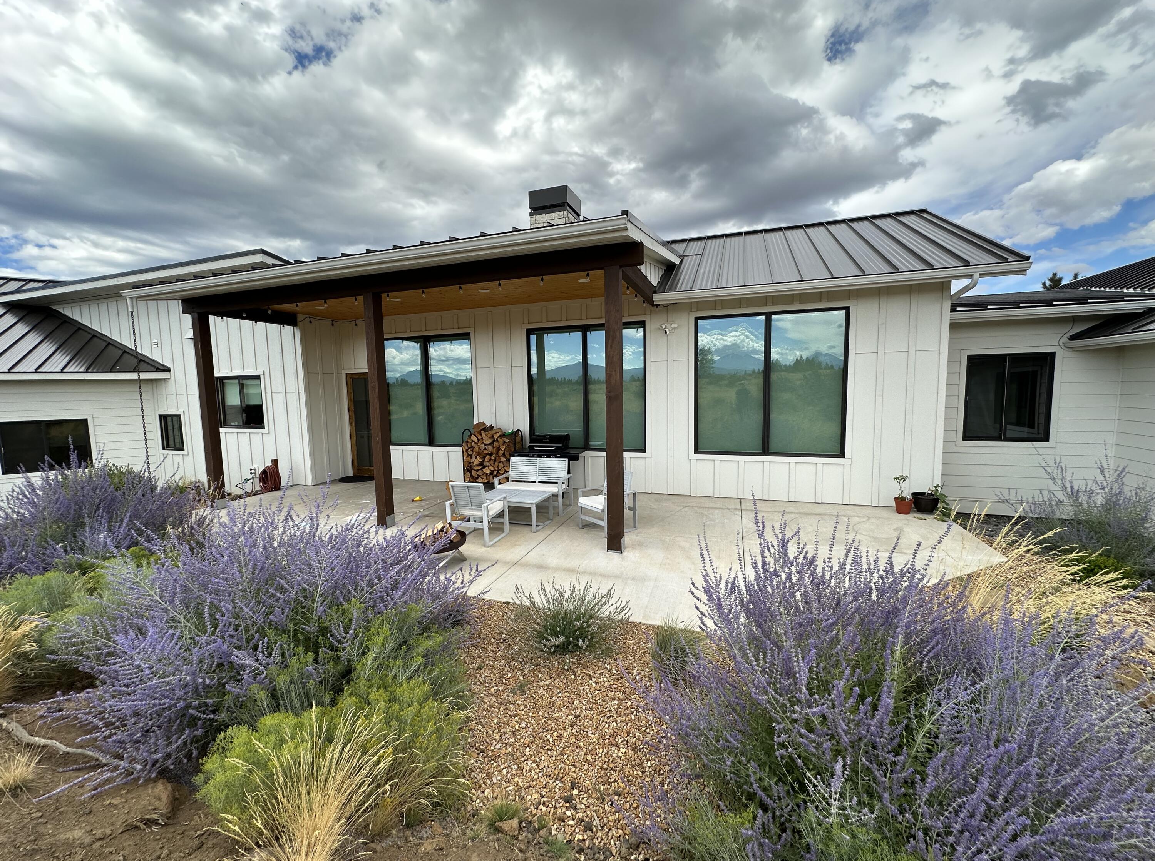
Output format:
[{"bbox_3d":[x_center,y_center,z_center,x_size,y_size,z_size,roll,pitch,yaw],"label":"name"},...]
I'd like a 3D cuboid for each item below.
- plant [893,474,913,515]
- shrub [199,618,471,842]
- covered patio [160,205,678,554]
[{"bbox_3d":[4.976,0.960,7.118,0.270,0.580,0.260,0,5,19],"label":"plant"},{"bbox_3d":[-1.120,1.346,2.380,1.100,0.620,1.000,-1,5,0],"label":"shrub"},{"bbox_3d":[-2.588,-0.697,7.961,7.900,4.000,4.000,0,5,19],"label":"covered patio"}]

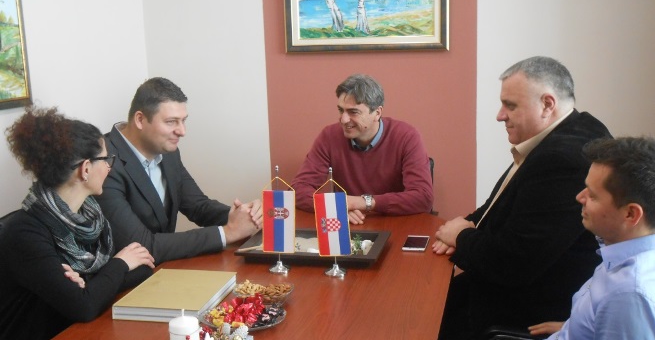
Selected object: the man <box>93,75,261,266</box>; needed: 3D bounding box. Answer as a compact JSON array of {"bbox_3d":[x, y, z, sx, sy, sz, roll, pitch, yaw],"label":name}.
[{"bbox_3d":[-0.533,0.351,2.494,0.700,1.320,0.580,1,11,13],"label":"man"}]

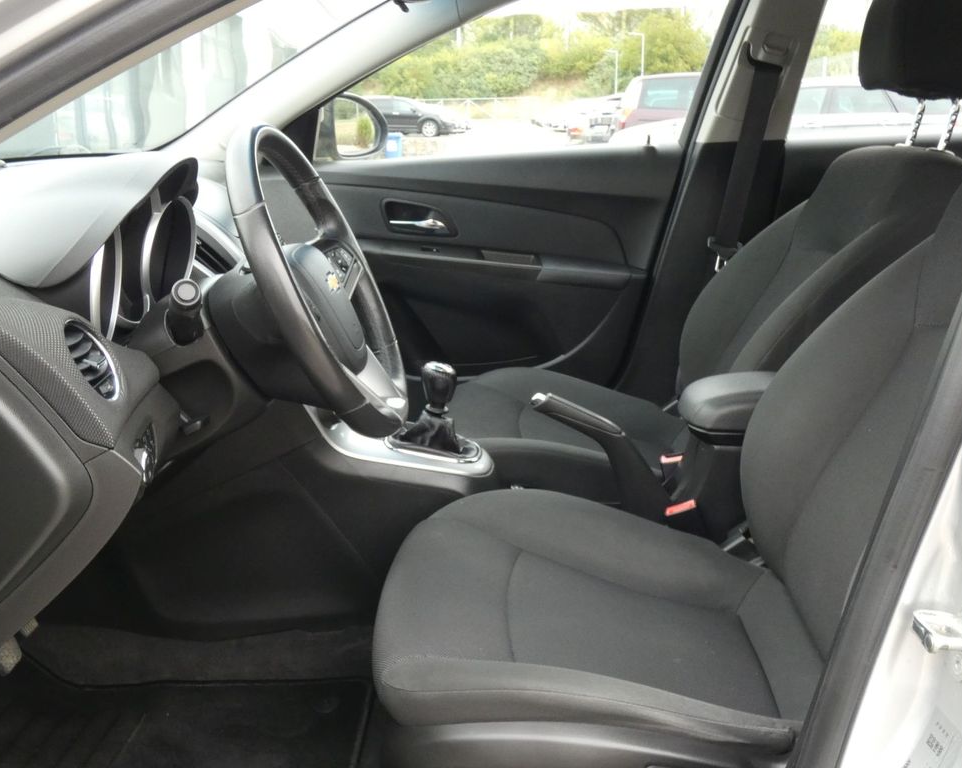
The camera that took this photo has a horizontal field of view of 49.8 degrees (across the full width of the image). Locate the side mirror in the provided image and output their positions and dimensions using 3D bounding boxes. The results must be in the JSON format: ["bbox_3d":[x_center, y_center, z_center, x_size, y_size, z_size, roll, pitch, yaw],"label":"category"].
[{"bbox_3d":[-0.290,-0.585,2.333,0.100,0.150,0.190,6,16,20],"label":"side mirror"}]

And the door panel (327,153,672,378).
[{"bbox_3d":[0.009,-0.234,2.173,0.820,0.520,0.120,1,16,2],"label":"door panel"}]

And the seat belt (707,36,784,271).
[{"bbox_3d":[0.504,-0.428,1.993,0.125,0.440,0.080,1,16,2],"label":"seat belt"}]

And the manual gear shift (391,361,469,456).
[{"bbox_3d":[-0.070,0.032,1.544,0.108,0.140,0.100,1,16,2],"label":"manual gear shift"}]

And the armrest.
[{"bbox_3d":[0.421,0.032,1.522,0.260,0.070,0.160,1,16,2],"label":"armrest"}]

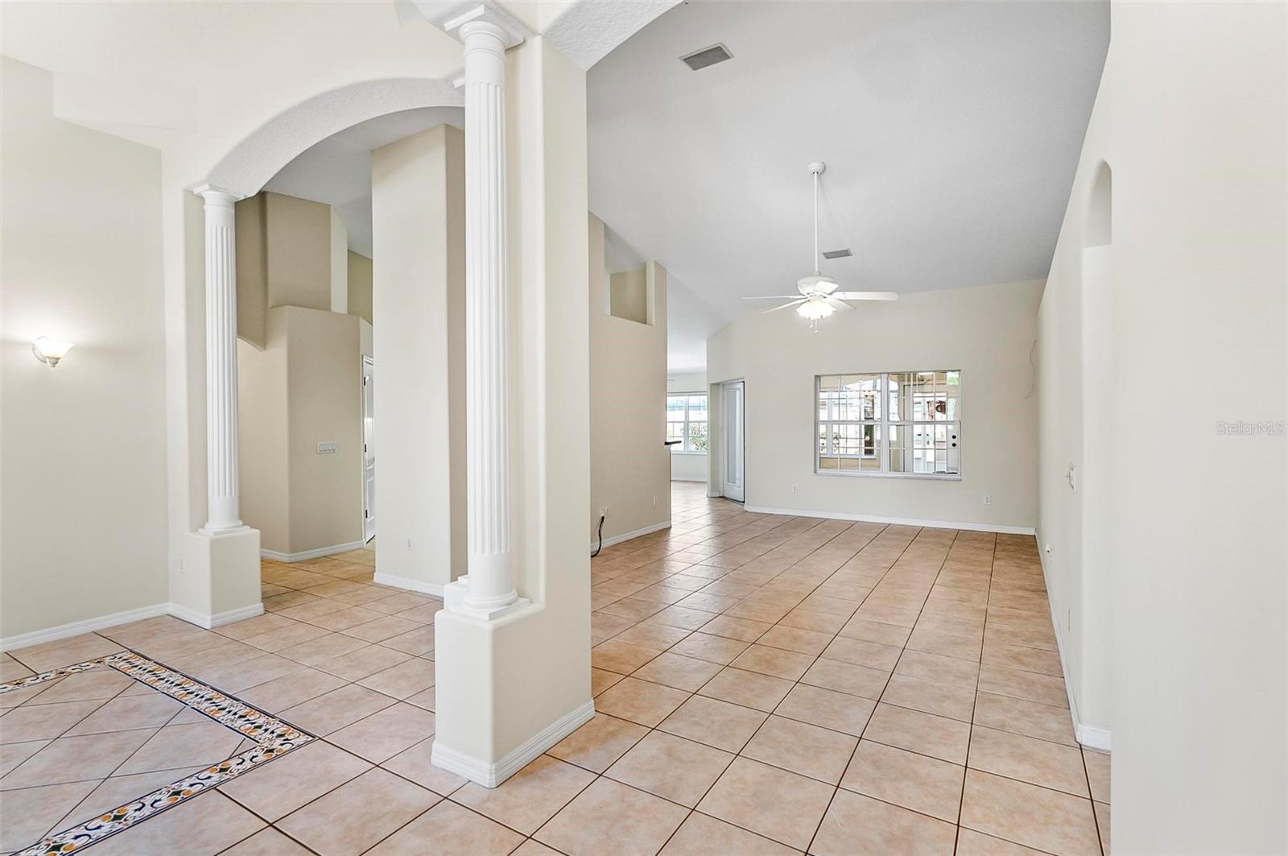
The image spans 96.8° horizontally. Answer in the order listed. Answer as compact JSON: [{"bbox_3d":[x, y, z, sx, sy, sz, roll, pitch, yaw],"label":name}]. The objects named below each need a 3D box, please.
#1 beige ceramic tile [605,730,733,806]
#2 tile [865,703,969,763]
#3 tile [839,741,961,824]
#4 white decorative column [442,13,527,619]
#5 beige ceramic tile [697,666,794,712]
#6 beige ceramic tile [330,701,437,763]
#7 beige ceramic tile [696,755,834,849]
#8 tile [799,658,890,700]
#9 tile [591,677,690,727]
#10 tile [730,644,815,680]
[{"bbox_3d":[0.113,1.384,2.342,0.400,0.012,0.400,0,1,31],"label":"beige ceramic tile"},{"bbox_3d":[1.239,1.374,2.585,0.400,0.010,0.400,0,1,32],"label":"tile"},{"bbox_3d":[1.035,1.390,2.273,0.411,0.010,0.411,0,1,31],"label":"tile"},{"bbox_3d":[-0.656,-0.447,2.392,0.241,2.397,0.241,0,1,31],"label":"white decorative column"},{"bbox_3d":[0.548,1.376,3.016,0.400,0.012,0.400,0,1,31],"label":"beige ceramic tile"},{"bbox_3d":[-1.163,1.391,2.629,0.411,0.010,0.411,0,1,31],"label":"beige ceramic tile"},{"bbox_3d":[0.463,1.384,2.132,0.400,0.012,0.400,0,1,31],"label":"beige ceramic tile"},{"bbox_3d":[1.113,1.370,3.137,0.400,0.010,0.400,0,1,32],"label":"tile"},{"bbox_3d":[-0.024,1.384,2.888,0.411,0.010,0.411,0,1,31],"label":"tile"},{"bbox_3d":[0.769,1.371,3.355,0.400,0.010,0.400,0,1,32],"label":"tile"}]

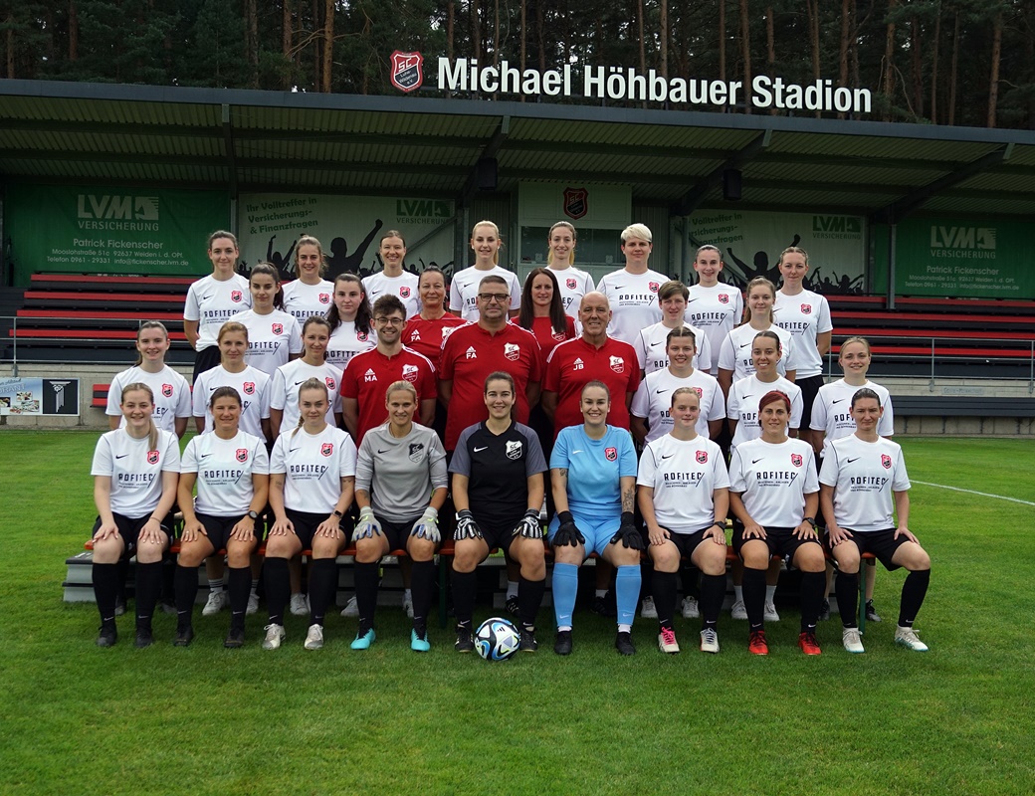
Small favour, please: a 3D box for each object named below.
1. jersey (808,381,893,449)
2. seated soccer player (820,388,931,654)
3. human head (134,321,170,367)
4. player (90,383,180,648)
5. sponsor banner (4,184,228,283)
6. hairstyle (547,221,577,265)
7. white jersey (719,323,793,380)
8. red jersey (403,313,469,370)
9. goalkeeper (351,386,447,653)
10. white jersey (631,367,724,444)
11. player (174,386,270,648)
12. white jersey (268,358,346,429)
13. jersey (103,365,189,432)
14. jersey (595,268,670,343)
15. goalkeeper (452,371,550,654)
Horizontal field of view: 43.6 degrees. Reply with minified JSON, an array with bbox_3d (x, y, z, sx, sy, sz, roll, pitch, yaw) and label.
[{"bbox_3d":[1.925,0.158,7.456,0.470,0.540,0.260,1,1,11],"label":"jersey"},{"bbox_3d":[1.882,0.625,6.932,0.520,1.330,0.700,1,1,-2],"label":"seated soccer player"},{"bbox_3d":[-2.081,-0.306,7.360,0.190,0.260,0.230,0,2,-12],"label":"human head"},{"bbox_3d":[-1.976,0.579,6.680,0.470,1.299,0.680,0,2,-12],"label":"player"},{"bbox_3d":[-10.409,-4.187,33.700,5.650,2.550,0.050,1,1,-10],"label":"sponsor banner"},{"bbox_3d":[0.286,-0.977,8.170,0.190,0.275,0.230,1,1,2],"label":"hairstyle"},{"bbox_3d":[1.448,-0.178,7.860,0.450,0.570,0.270,1,1,0],"label":"white jersey"},{"bbox_3d":[-0.506,-0.234,7.700,0.470,0.550,0.280,1,2,-5],"label":"red jersey"},{"bbox_3d":[-0.609,0.585,6.680,0.500,1.331,0.680,1,2,-2],"label":"goalkeeper"},{"bbox_3d":[0.945,0.126,7.626,0.560,0.610,0.280,1,1,2],"label":"white jersey"},{"bbox_3d":[-1.560,0.589,6.840,0.500,1.310,0.720,1,1,-5],"label":"player"},{"bbox_3d":[-1.182,0.031,7.300,0.430,0.500,0.270,0,2,-22],"label":"white jersey"},{"bbox_3d":[-2.133,0.082,7.476,0.485,0.550,0.260,1,1,-3],"label":"jersey"},{"bbox_3d":[0.753,-0.510,8.226,0.550,0.630,0.290,1,1,3],"label":"jersey"},{"bbox_3d":[-0.100,0.568,6.680,0.510,1.382,0.680,1,2,0],"label":"goalkeeper"}]

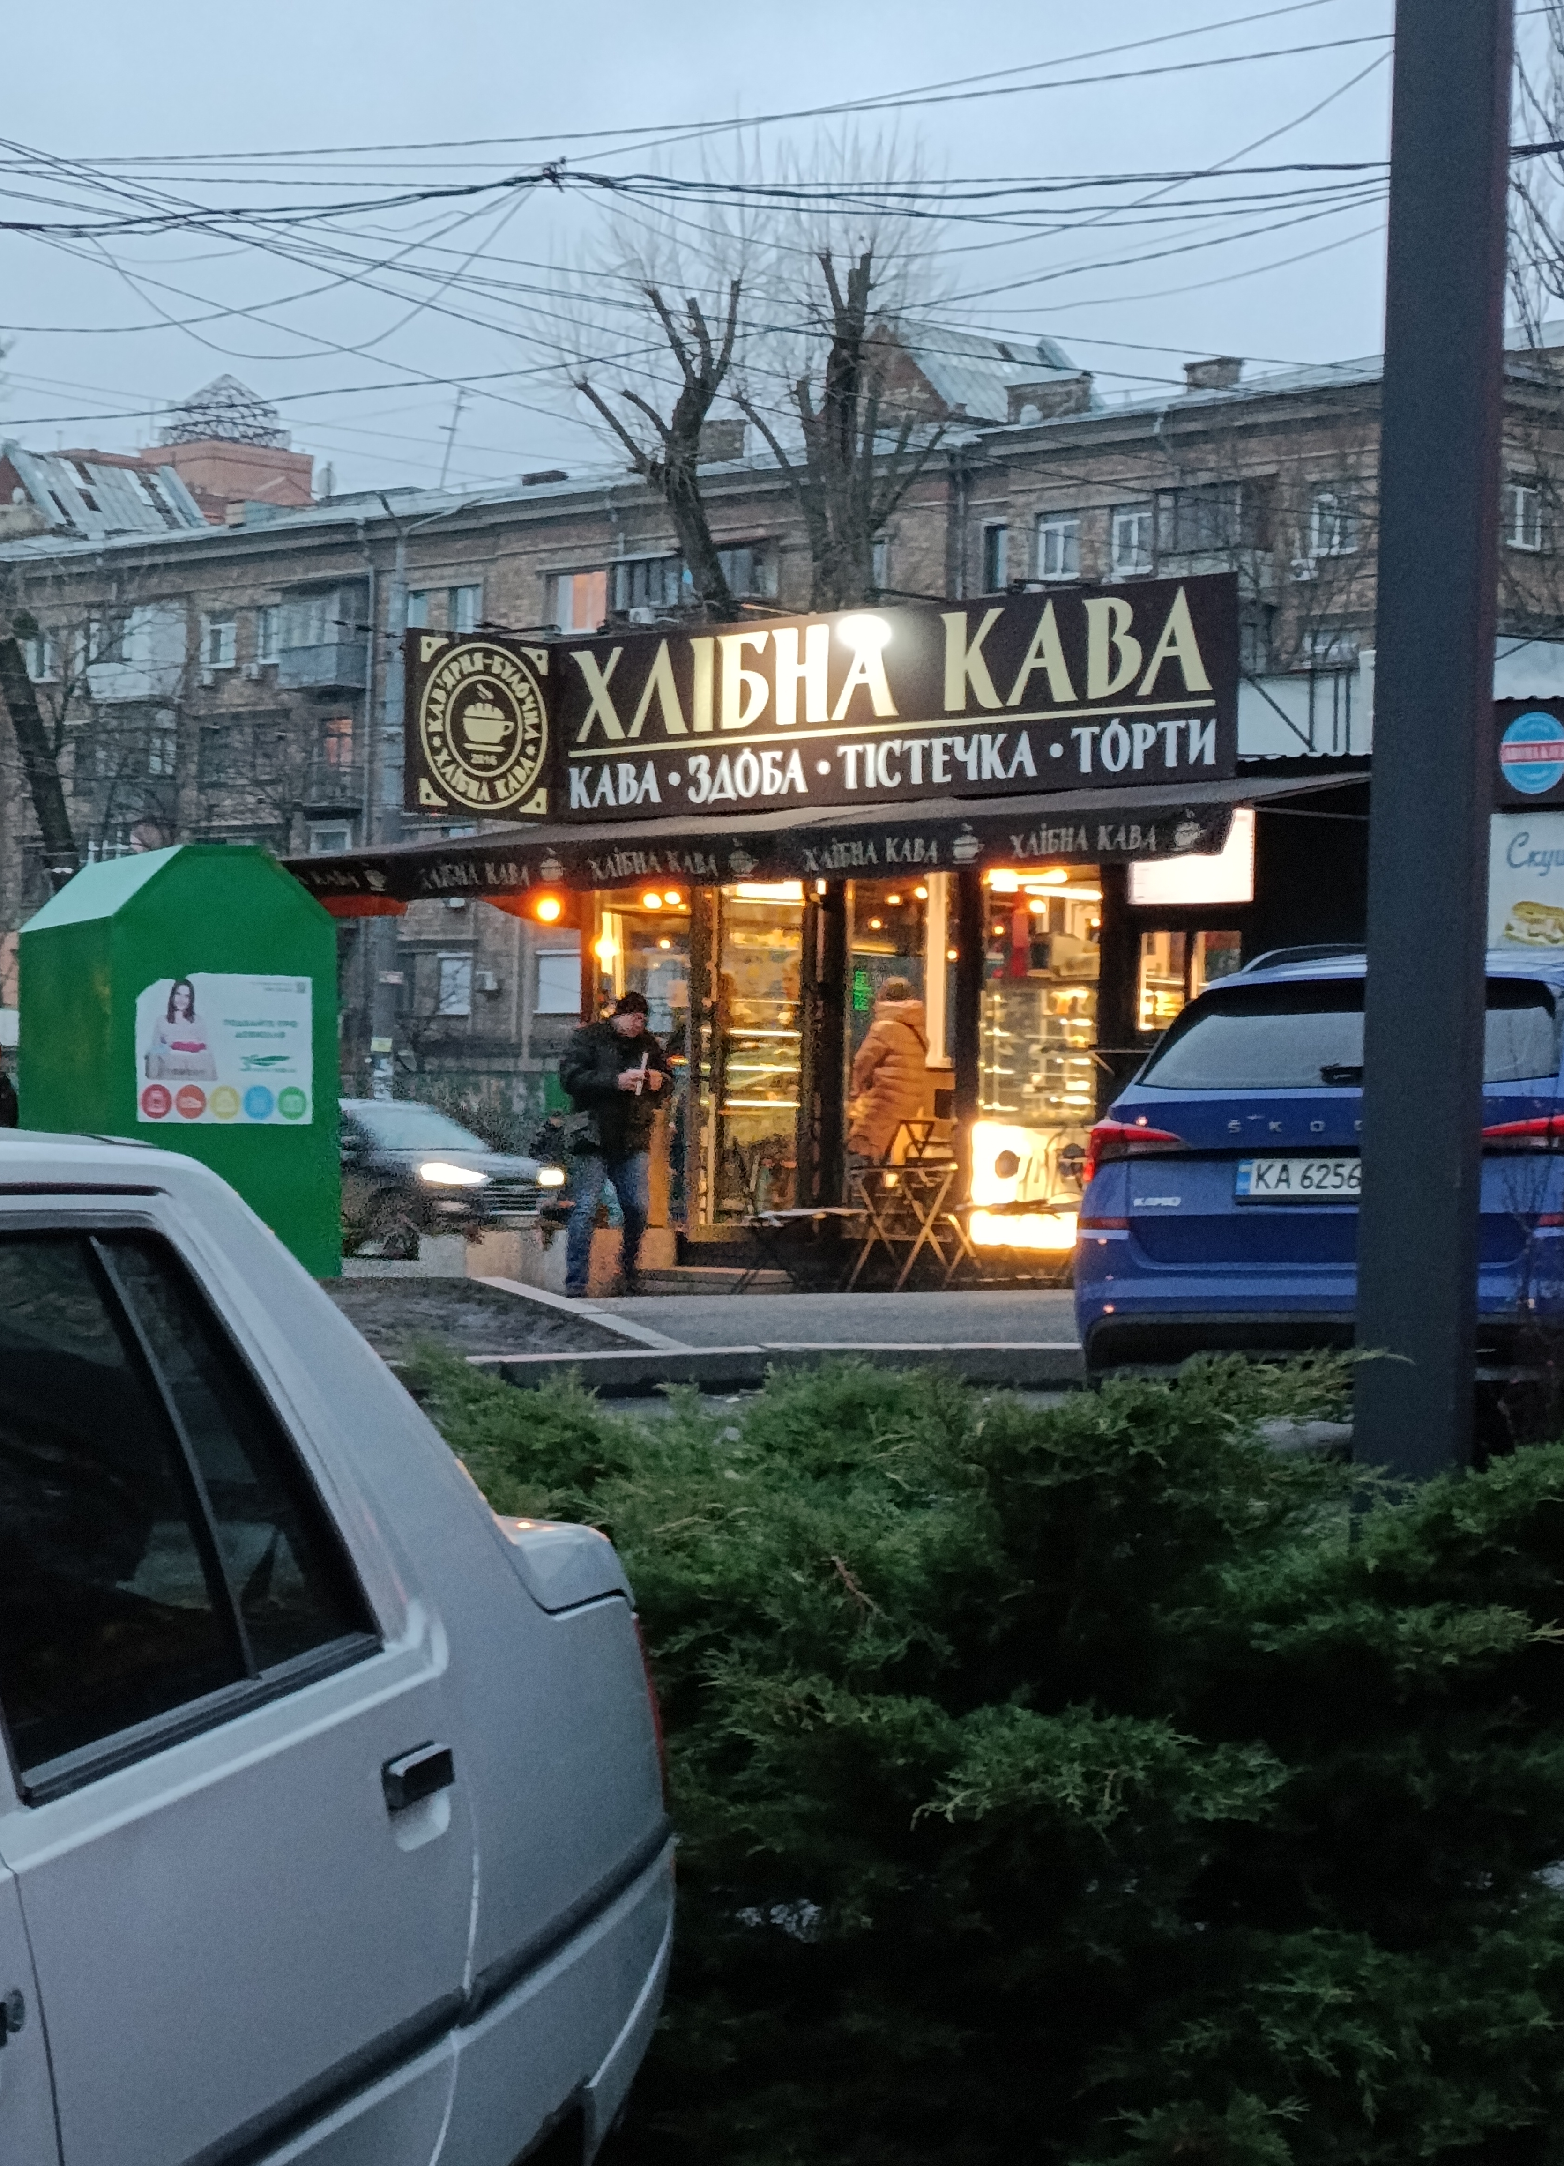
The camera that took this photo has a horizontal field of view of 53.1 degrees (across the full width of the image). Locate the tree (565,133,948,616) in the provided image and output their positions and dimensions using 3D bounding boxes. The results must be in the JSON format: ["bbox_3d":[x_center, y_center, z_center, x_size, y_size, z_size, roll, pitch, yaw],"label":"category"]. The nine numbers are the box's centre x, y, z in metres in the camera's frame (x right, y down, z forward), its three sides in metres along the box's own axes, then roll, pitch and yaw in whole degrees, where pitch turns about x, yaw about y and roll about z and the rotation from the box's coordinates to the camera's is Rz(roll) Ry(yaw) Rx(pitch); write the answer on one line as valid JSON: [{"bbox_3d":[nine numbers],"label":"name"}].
[{"bbox_3d":[-0.260,-4.200,15.900,3.600,10.400,3.300,1,2,18],"label":"tree"}]

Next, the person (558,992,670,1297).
[{"bbox_3d":[-0.984,0.364,9.100,0.540,1.770,0.440,0,2,-38],"label":"person"}]

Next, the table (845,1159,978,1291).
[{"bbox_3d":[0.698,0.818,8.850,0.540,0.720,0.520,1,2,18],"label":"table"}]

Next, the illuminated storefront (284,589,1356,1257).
[{"bbox_3d":[0.400,-0.740,9.600,5.800,3.900,2.900,1,2,18],"label":"illuminated storefront"}]

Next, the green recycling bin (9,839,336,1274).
[{"bbox_3d":[-3.420,-0.110,8.850,1.240,2.370,1.420,0,2,-41],"label":"green recycling bin"}]

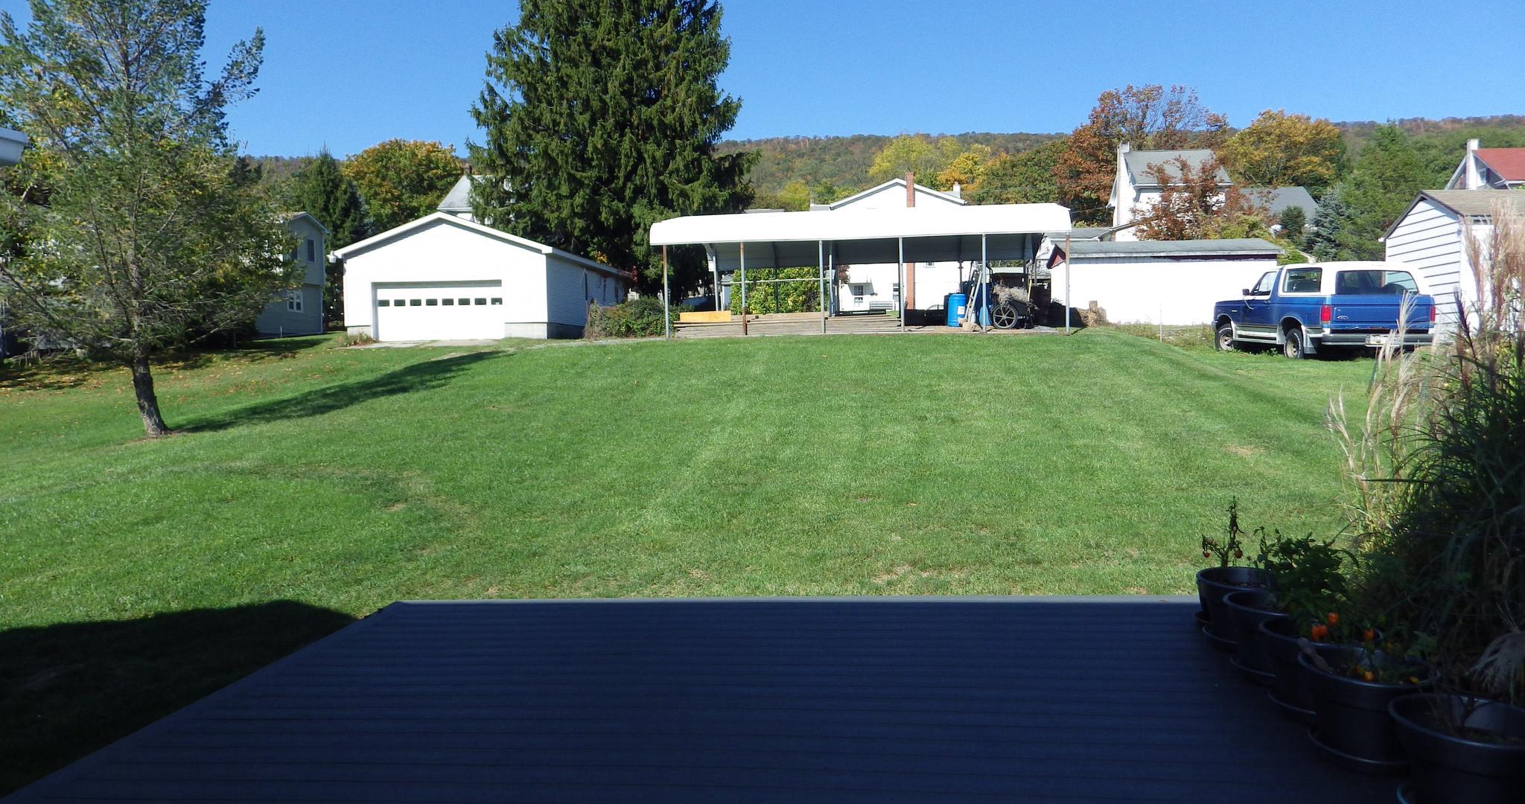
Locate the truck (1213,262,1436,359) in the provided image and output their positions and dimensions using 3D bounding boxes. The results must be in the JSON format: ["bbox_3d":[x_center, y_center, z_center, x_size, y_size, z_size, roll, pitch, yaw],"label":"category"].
[{"bbox_3d":[10.800,-1.750,19.100,2.000,1.860,4.600,0,5,1],"label":"truck"}]

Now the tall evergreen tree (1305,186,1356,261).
[{"bbox_3d":[29.300,-7.960,50.000,3.200,6.500,3.200,-1,2,7],"label":"tall evergreen tree"}]

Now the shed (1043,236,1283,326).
[{"bbox_3d":[12.883,-3.806,31.717,6.350,2.950,3.600,-1,2,6],"label":"shed"}]

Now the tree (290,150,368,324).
[{"bbox_3d":[-26.000,-9.870,58.000,4.800,10.700,4.800,-1,2,7],"label":"tree"}]

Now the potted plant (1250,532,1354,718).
[{"bbox_3d":[2.067,0.839,3.657,0.430,0.670,0.430,-1,2,7],"label":"potted plant"}]

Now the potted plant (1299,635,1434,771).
[{"bbox_3d":[2.029,0.990,3.253,0.410,0.400,0.410,-1,2,7],"label":"potted plant"}]

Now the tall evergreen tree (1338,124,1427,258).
[{"bbox_3d":[39.700,-11.900,62.000,6.000,11.800,6.000,-1,2,7],"label":"tall evergreen tree"}]

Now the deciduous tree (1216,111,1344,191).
[{"bbox_3d":[41.969,-17.141,78.247,9.800,13.000,9.800,-1,2,7],"label":"deciduous tree"}]

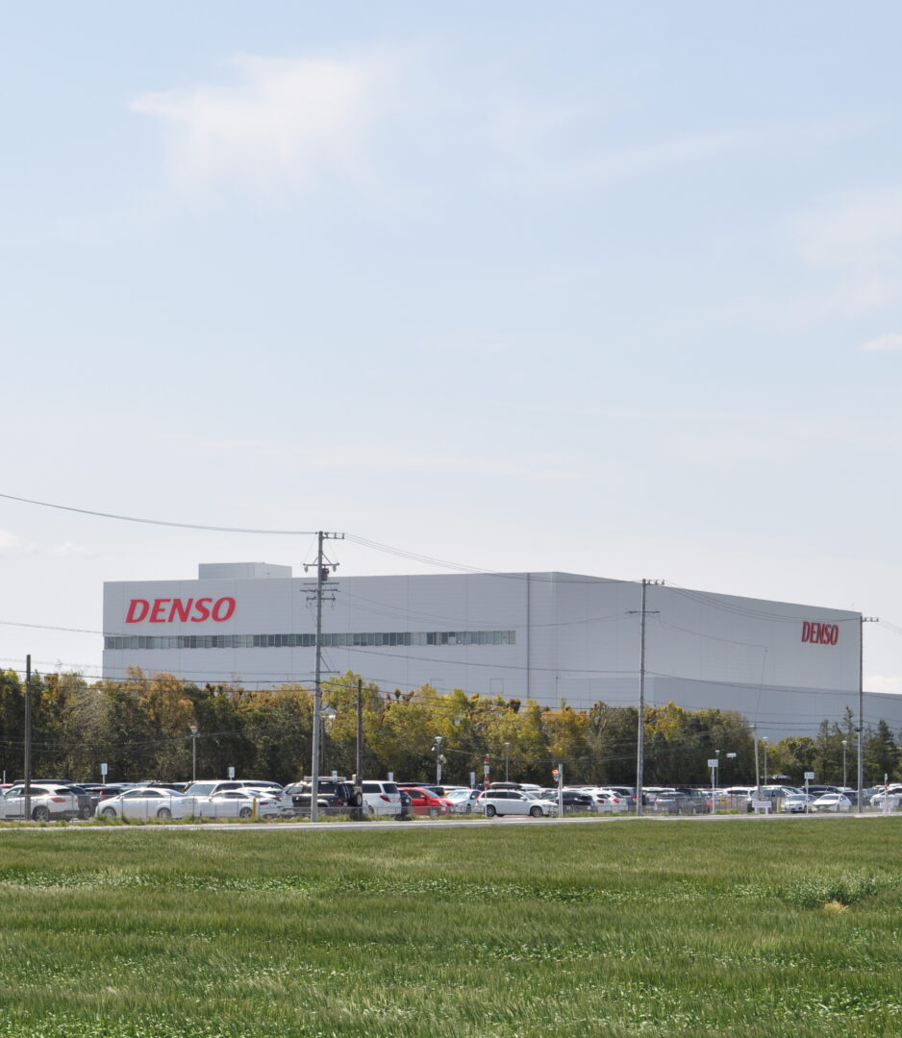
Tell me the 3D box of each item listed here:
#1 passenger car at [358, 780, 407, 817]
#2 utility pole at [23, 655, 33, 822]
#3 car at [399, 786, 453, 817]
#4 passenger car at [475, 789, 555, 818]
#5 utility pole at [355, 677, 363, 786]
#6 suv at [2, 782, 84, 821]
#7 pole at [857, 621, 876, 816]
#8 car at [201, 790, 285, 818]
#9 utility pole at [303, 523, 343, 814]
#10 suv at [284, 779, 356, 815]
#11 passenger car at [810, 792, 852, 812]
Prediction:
[{"bbox_3d":[-4.807,13.776,174.071,4.830,1.890,1.830,-2,-5,25],"label":"passenger car"},{"bbox_3d":[-16.885,8.838,142.258,0.270,6.850,0.270,-2,-5,25],"label":"utility pole"},{"bbox_3d":[-1.877,15.376,192.057,4.000,1.510,1.700,-2,-5,24],"label":"car"},{"bbox_3d":[3.649,15.878,198.558,4.720,1.530,1.840,-2,-5,24],"label":"passenger car"},{"bbox_3d":[-4.850,12.267,190.785,0.270,7.500,0.270,-2,-5,24],"label":"utility pole"},{"bbox_3d":[-19.446,12.986,162.564,4.700,1.690,1.840,-2,-5,24],"label":"suv"},{"bbox_3d":[27.096,12.756,231.986,1.350,12.900,0.360,-2,-5,25],"label":"pole"},{"bbox_3d":[-10.101,13.149,163.054,4.620,1.440,1.800,-2,-5,25],"label":"car"},{"bbox_3d":[-6.041,7.393,167.017,1.950,13.600,0.500,-2,-5,24],"label":"utility pole"},{"bbox_3d":[-6.720,13.374,169.575,4.700,2.000,1.800,-2,-5,25],"label":"suv"},{"bbox_3d":[27.628,20.453,257.055,1.780,1.440,4.550,-2,-5,24],"label":"passenger car"}]

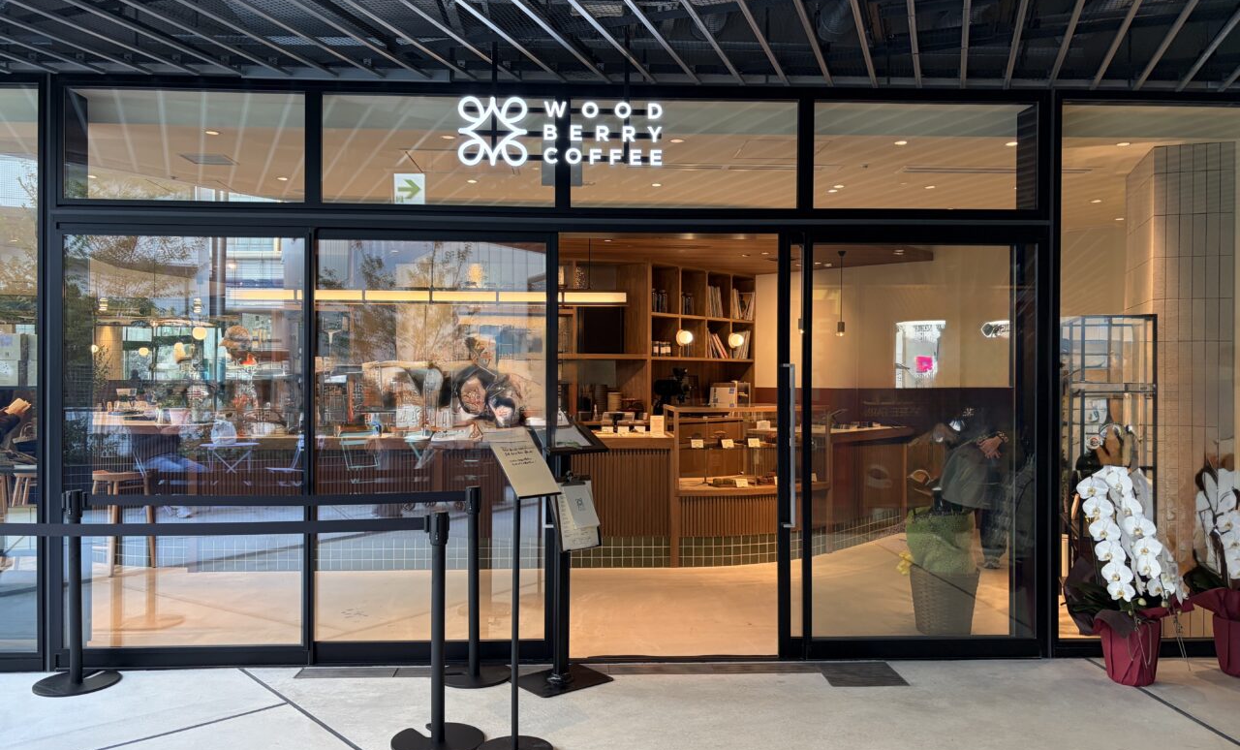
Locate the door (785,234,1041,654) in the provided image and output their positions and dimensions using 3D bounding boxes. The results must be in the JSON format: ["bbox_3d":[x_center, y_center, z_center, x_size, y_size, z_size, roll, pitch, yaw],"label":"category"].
[{"bbox_3d":[1.540,0.368,4.887,1.380,2.226,0.080,0,0,-3],"label":"door"}]

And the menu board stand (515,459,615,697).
[{"bbox_3d":[-0.285,0.924,4.513,0.410,1.100,0.310,0,0,-38],"label":"menu board stand"}]

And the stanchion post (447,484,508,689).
[{"bbox_3d":[-0.707,1.013,4.548,0.368,0.920,0.368,0,0,-3],"label":"stanchion post"}]

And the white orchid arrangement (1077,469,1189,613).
[{"bbox_3d":[2.452,0.782,4.460,0.500,0.690,0.380,0,0,14],"label":"white orchid arrangement"}]

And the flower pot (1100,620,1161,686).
[{"bbox_3d":[2.495,1.344,4.543,0.270,0.275,0.270,0,0,0],"label":"flower pot"}]

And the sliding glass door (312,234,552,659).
[{"bbox_3d":[-0.949,0.367,4.798,1.262,2.206,0.070,0,0,-3],"label":"sliding glass door"}]

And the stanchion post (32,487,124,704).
[{"bbox_3d":[-2.593,1.008,4.458,0.372,0.920,0.372,0,0,-3],"label":"stanchion post"}]

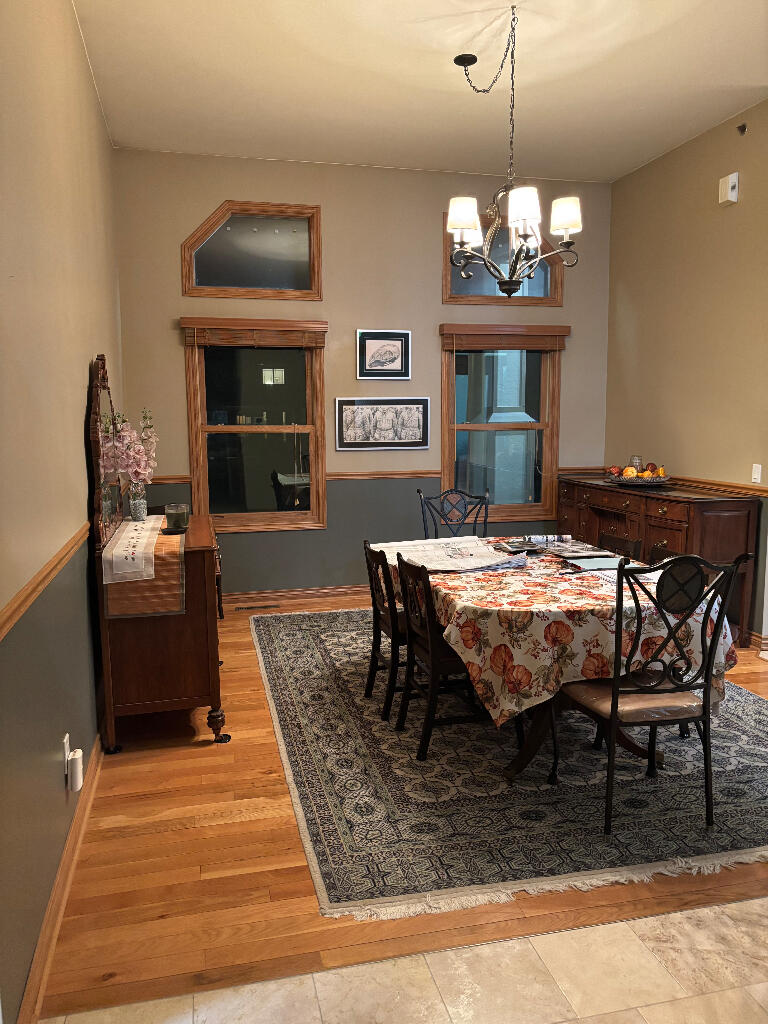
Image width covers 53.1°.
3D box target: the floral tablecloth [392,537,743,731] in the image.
[{"bbox_3d":[0.693,0.467,3.664,1.240,0.445,1.640,-2,8,-13],"label":"floral tablecloth"}]

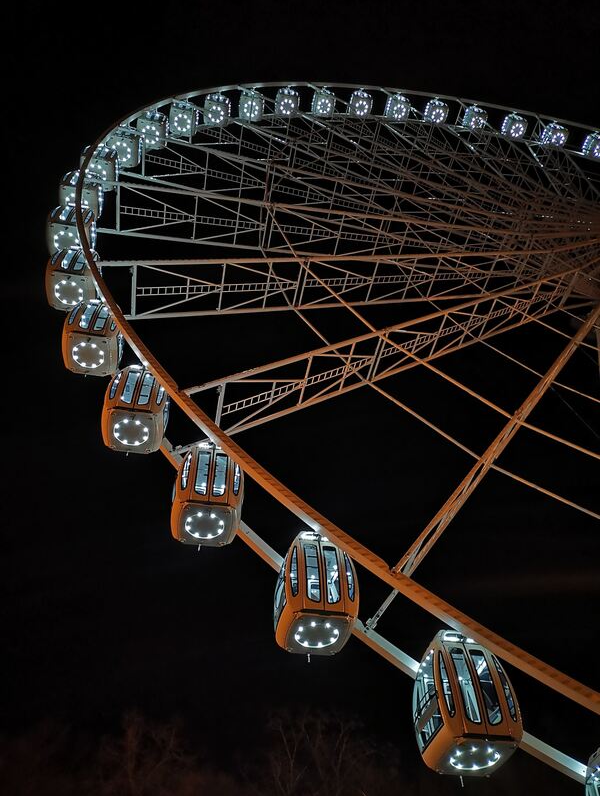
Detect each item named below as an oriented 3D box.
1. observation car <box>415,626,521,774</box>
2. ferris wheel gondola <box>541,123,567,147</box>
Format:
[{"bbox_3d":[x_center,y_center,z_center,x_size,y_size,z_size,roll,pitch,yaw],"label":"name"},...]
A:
[{"bbox_3d":[3.511,6.563,13.663,1.845,2.430,1.665,8,-52,-8],"label":"observation car"},{"bbox_3d":[24.493,-25.194,60.158,1.760,2.430,1.750,8,-52,-7],"label":"ferris wheel gondola"}]

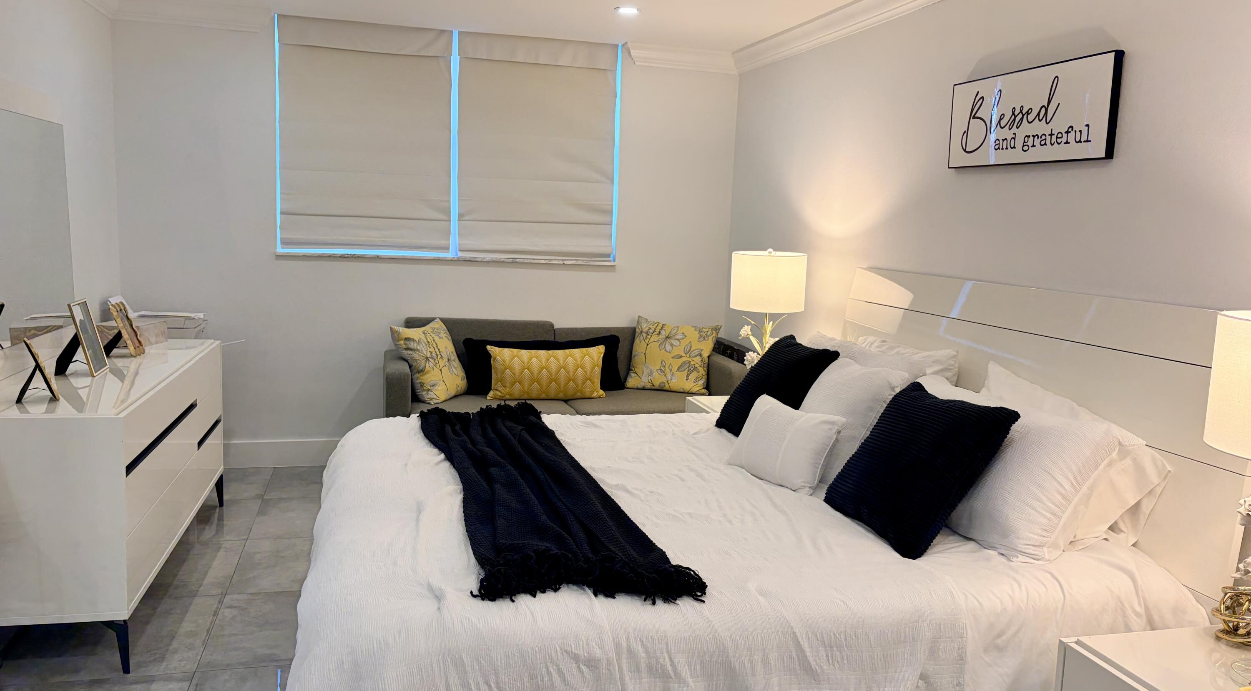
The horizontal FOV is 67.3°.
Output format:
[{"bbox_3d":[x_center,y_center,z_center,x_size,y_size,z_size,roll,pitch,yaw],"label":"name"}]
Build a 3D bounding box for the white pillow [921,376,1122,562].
[{"bbox_3d":[1.035,0.343,2.731,0.200,0.460,0.660,49,-18,-28],"label":"white pillow"}]

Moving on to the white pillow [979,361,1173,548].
[{"bbox_3d":[1.169,0.305,2.644,0.180,0.420,0.740,21,2,-16],"label":"white pillow"}]

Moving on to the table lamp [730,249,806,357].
[{"bbox_3d":[0.654,-0.063,4.387,0.370,0.770,0.370,0,8,-15],"label":"table lamp"}]

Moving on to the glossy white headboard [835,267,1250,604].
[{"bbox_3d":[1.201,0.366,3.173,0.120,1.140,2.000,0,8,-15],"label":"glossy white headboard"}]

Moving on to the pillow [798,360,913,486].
[{"bbox_3d":[0.704,0.240,3.161,0.170,0.450,0.470,36,-1,-16],"label":"pillow"}]

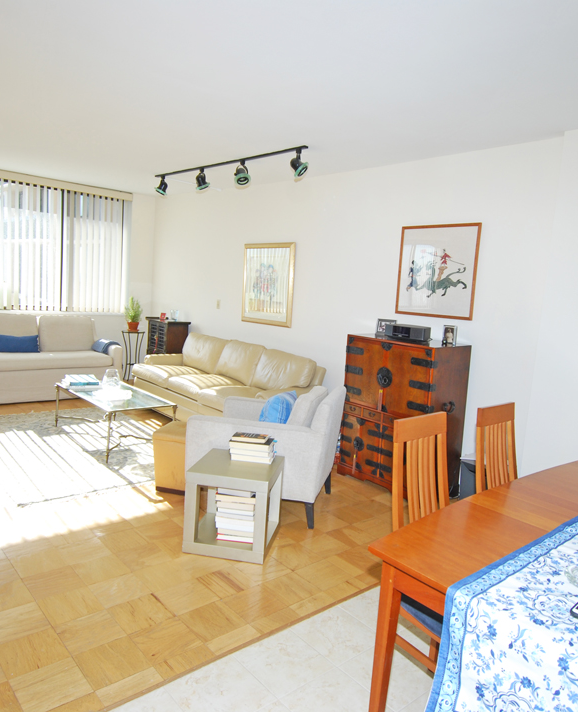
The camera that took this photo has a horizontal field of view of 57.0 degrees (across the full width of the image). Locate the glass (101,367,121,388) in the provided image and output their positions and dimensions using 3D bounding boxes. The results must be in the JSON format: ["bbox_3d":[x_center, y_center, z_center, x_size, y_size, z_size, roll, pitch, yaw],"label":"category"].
[{"bbox_3d":[-1.655,0.194,4.973,0.162,0.157,0.162,-2,9,-42],"label":"glass"}]

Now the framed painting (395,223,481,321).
[{"bbox_3d":[1.130,-0.651,4.102,0.027,0.697,0.691,-2,9,-42],"label":"framed painting"}]

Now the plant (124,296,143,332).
[{"bbox_3d":[-2.225,-0.576,7.572,0.260,0.500,0.260,-2,10,-42],"label":"plant"}]

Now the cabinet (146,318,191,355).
[{"bbox_3d":[-1.596,-0.011,6.947,0.315,0.893,0.603,-2,9,-42],"label":"cabinet"}]

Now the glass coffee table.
[{"bbox_3d":[-1.527,0.520,4.620,0.596,0.401,1.199,-2,9,-42],"label":"glass coffee table"}]

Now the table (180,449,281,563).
[{"bbox_3d":[-0.303,0.847,3.074,0.447,0.464,0.450,5,7,10],"label":"table"}]

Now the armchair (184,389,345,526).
[{"bbox_3d":[-0.137,0.610,3.684,0.890,0.810,0.730,6,7,14],"label":"armchair"}]

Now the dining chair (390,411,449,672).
[{"bbox_3d":[0.616,0.771,1.845,0.440,1.045,0.520,-2,9,-40],"label":"dining chair"}]

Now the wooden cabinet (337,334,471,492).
[{"bbox_3d":[0.843,0.424,3.962,0.479,1.082,0.760,-2,9,-42],"label":"wooden cabinet"}]

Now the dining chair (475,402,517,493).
[{"bbox_3d":[1.022,0.760,2.168,0.440,1.045,0.520,-2,9,-40],"label":"dining chair"}]

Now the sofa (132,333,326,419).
[{"bbox_3d":[-0.735,0.257,5.539,0.863,0.818,2.439,-2,9,-42],"label":"sofa"}]

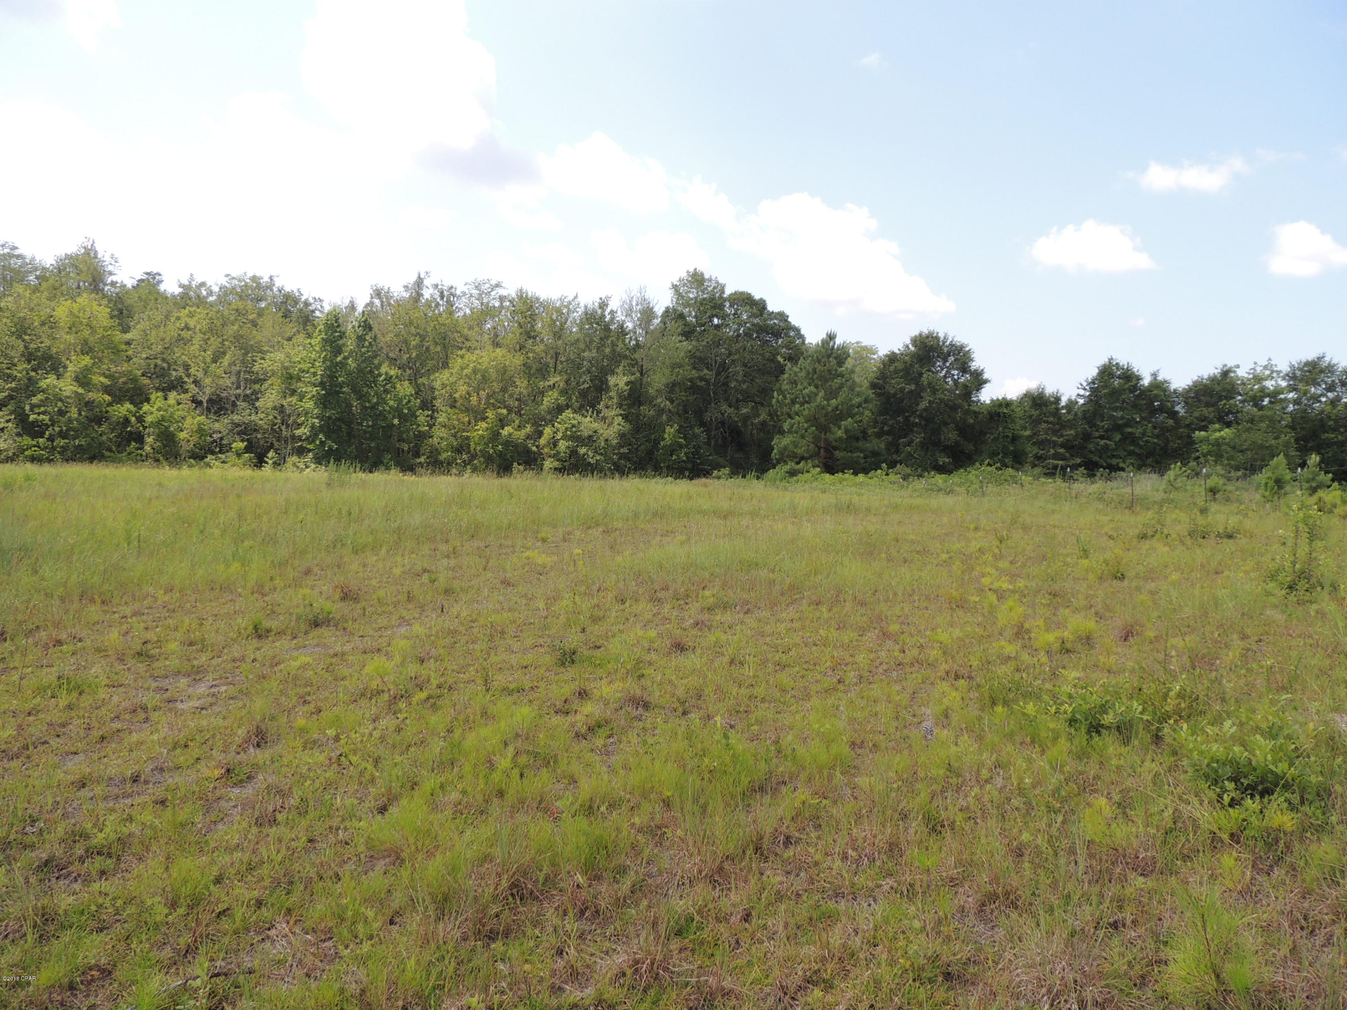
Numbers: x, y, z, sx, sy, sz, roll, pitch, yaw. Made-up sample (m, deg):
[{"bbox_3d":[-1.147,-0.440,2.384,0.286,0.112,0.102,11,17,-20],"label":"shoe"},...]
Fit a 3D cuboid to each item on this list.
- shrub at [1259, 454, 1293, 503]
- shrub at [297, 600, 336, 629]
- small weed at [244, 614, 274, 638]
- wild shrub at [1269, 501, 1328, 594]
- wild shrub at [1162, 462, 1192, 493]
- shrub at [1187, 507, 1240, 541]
[{"bbox_3d":[19.347,-0.834,30.000,0.863,1.669,0.863,2,3,33],"label":"shrub"},{"bbox_3d":[-3.437,1.063,9.000,0.344,0.237,0.310,-1,3,-21],"label":"shrub"},{"bbox_3d":[-3.768,1.100,8.500,0.240,0.190,0.228,-1,3,-24],"label":"small weed"},{"bbox_3d":[7.691,0.514,11.500,0.559,1.099,0.531,2,3,34],"label":"wild shrub"},{"bbox_3d":[18.866,-0.933,35.000,0.938,1.325,0.938,1,3,28],"label":"wild shrub"},{"bbox_3d":[11.149,0.385,19.300,0.939,0.672,0.704,2,3,30],"label":"shrub"}]

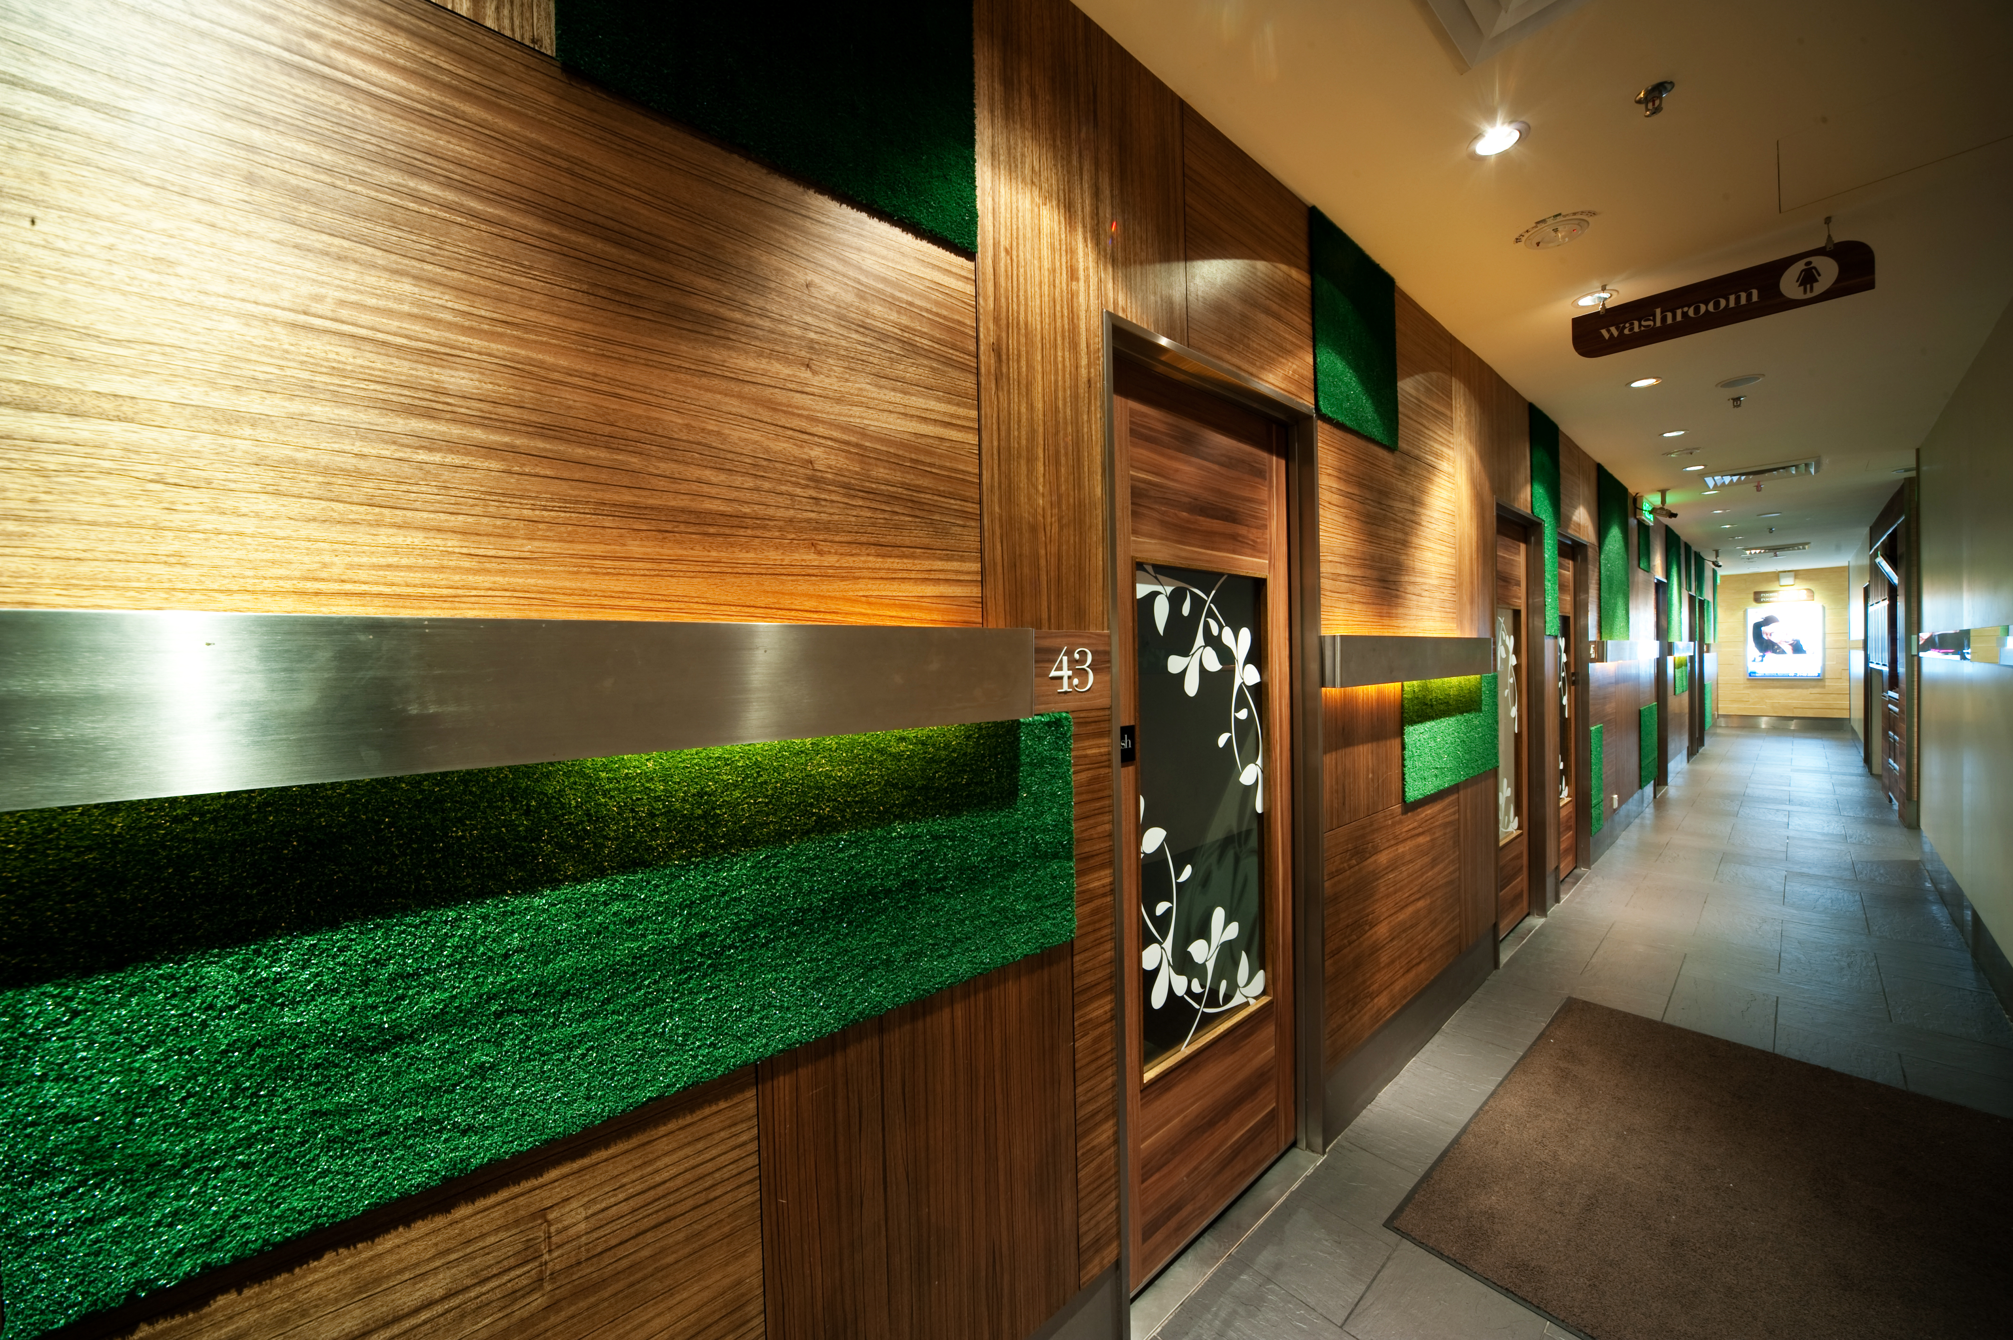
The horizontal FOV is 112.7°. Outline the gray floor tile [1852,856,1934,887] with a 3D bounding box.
[{"bbox_3d":[5.659,1.313,4.286,0.624,0.010,0.293,-2,1,-40],"label":"gray floor tile"}]

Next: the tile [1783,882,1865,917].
[{"bbox_3d":[4.748,1.338,3.898,0.616,0.010,0.293,-2,1,-40],"label":"tile"}]

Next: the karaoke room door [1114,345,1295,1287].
[{"bbox_3d":[0.519,0.359,1.774,0.832,2.161,0.050,-2,1,-40],"label":"karaoke room door"}]

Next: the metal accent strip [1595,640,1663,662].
[{"bbox_3d":[5.242,-0.162,5.599,2.741,0.151,0.050,-2,1,-40],"label":"metal accent strip"}]

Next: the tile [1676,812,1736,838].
[{"bbox_3d":[5.774,1.302,5.540,0.617,0.015,0.294,-2,1,-40],"label":"tile"}]

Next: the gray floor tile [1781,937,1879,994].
[{"bbox_3d":[3.814,1.367,3.120,0.647,0.015,0.294,-2,1,-40],"label":"gray floor tile"}]

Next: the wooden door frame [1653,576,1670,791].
[{"bbox_3d":[6.637,0.175,6.886,0.956,2.176,0.147,-2,1,-40],"label":"wooden door frame"}]

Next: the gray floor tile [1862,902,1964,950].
[{"bbox_3d":[4.701,1.345,3.480,0.617,0.015,0.294,-2,1,-40],"label":"gray floor tile"}]

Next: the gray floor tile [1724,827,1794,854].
[{"bbox_3d":[5.721,1.301,5.103,0.616,0.010,0.296,-2,1,-40],"label":"gray floor tile"}]

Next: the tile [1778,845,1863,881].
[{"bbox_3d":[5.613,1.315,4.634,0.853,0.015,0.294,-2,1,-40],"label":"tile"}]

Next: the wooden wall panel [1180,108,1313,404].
[{"bbox_3d":[0.666,-1.058,1.794,0.632,0.590,0.022,-2,1,-40],"label":"wooden wall panel"}]

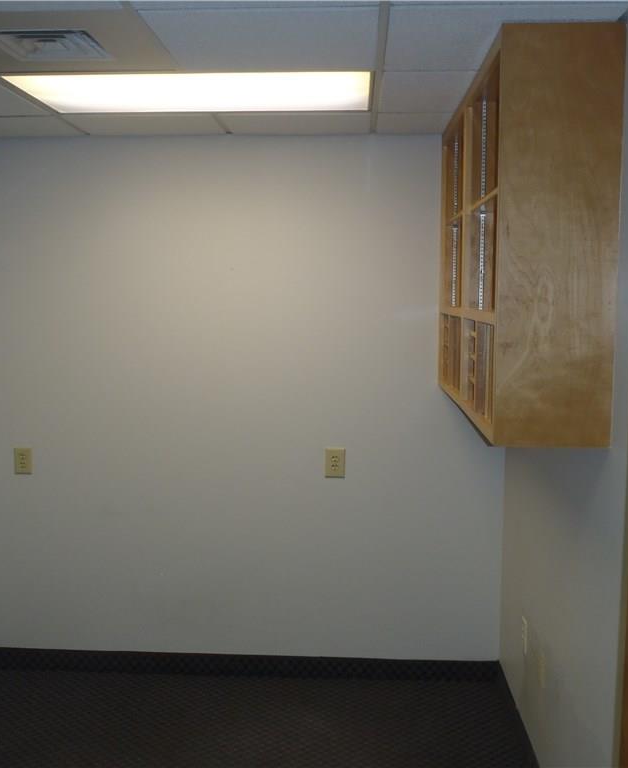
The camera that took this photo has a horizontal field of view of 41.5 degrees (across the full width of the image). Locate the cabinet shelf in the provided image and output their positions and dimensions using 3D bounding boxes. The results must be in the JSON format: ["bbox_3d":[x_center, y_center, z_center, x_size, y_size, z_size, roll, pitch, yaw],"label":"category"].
[{"bbox_3d":[0.660,-0.448,2.840,0.301,1.072,1.451,1,7,3],"label":"cabinet shelf"}]

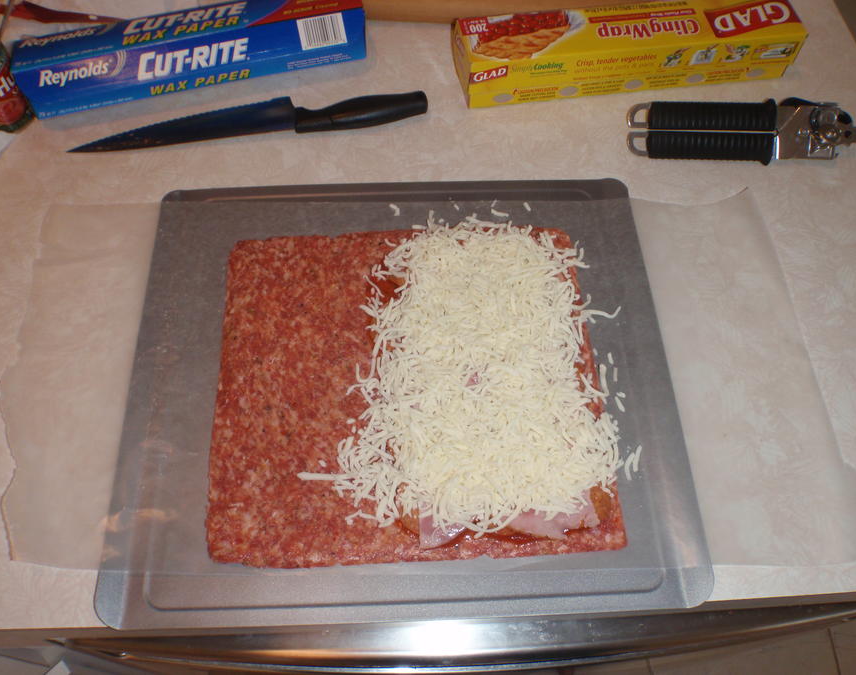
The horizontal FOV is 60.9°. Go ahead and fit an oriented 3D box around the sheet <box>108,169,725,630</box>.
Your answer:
[{"bbox_3d":[-0.020,0.021,0.551,0.400,0.014,0.361,-2,61,-1],"label":"sheet"}]

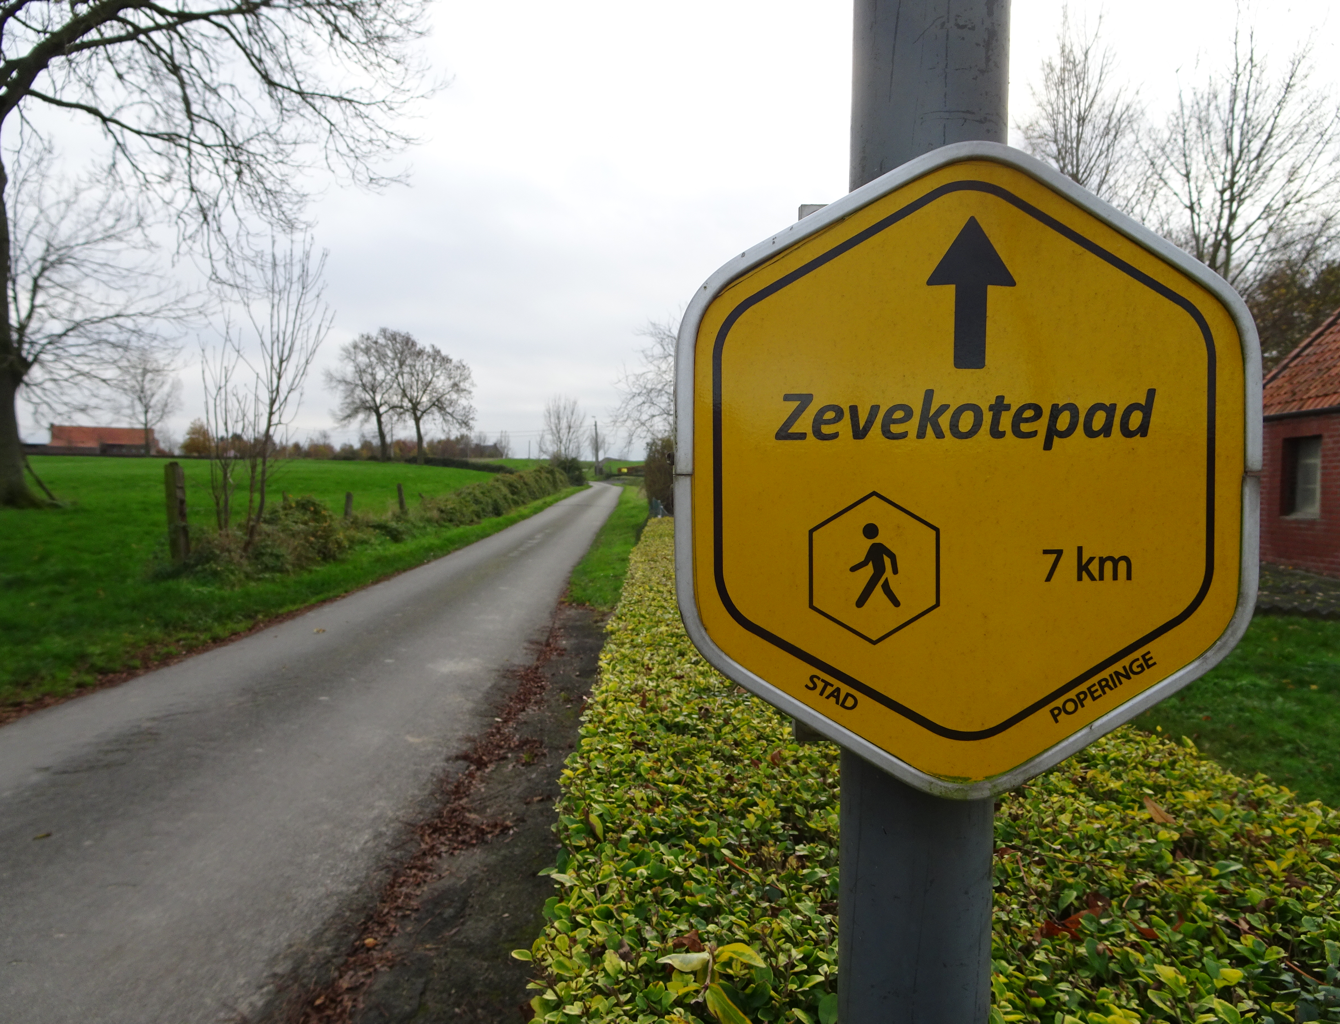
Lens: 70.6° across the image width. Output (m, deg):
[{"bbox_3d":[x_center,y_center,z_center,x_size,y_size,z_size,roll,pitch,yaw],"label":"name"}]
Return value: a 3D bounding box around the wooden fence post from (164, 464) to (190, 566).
[{"bbox_3d":[-6.923,0.015,13.300,0.230,1.454,0.200,-2,4,-35],"label":"wooden fence post"}]

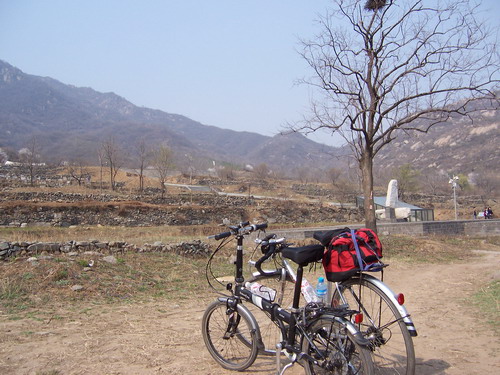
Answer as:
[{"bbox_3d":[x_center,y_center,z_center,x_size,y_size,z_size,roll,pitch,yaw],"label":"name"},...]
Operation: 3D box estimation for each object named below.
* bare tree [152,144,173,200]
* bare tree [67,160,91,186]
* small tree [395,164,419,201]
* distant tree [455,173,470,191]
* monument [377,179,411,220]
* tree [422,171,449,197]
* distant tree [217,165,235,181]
[{"bbox_3d":[-10.646,-1.947,58.000,2.433,6.570,2.312,-1,0,0],"label":"bare tree"},{"bbox_3d":[-25.184,-2.056,70.000,3.524,3.818,3.348,-1,0,0],"label":"bare tree"},{"bbox_3d":[20.485,-0.520,62.000,3.382,4.942,3.213,-1,0,0],"label":"small tree"},{"bbox_3d":[40.120,-1.133,90.000,3.021,3.398,2.870,-1,0,0],"label":"distant tree"},{"bbox_3d":[12.041,1.007,40.000,2.853,3.524,1.700,-1,0,19],"label":"monument"},{"bbox_3d":[29.185,-0.629,75.000,4.091,4.091,3.886,-1,0,0],"label":"tree"},{"bbox_3d":[-5.653,-3.461,110.000,4.154,3.692,3.946,-1,0,0],"label":"distant tree"}]

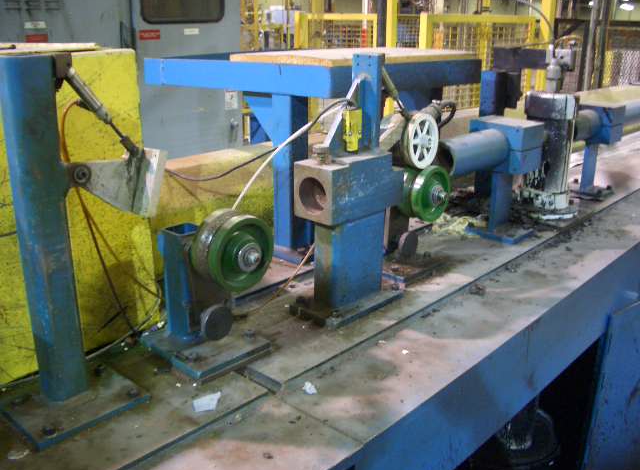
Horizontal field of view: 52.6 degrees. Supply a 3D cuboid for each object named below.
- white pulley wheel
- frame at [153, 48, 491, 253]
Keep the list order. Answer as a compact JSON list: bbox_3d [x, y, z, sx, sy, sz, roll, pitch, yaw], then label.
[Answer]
[{"bbox_3d":[0.335,-0.315,2.180,0.040,0.187,0.187,15,23,39],"label":"white pulley wheel"},{"bbox_3d":[-0.022,-0.446,2.950,1.064,0.690,1.048,15,23,39],"label":"frame"}]

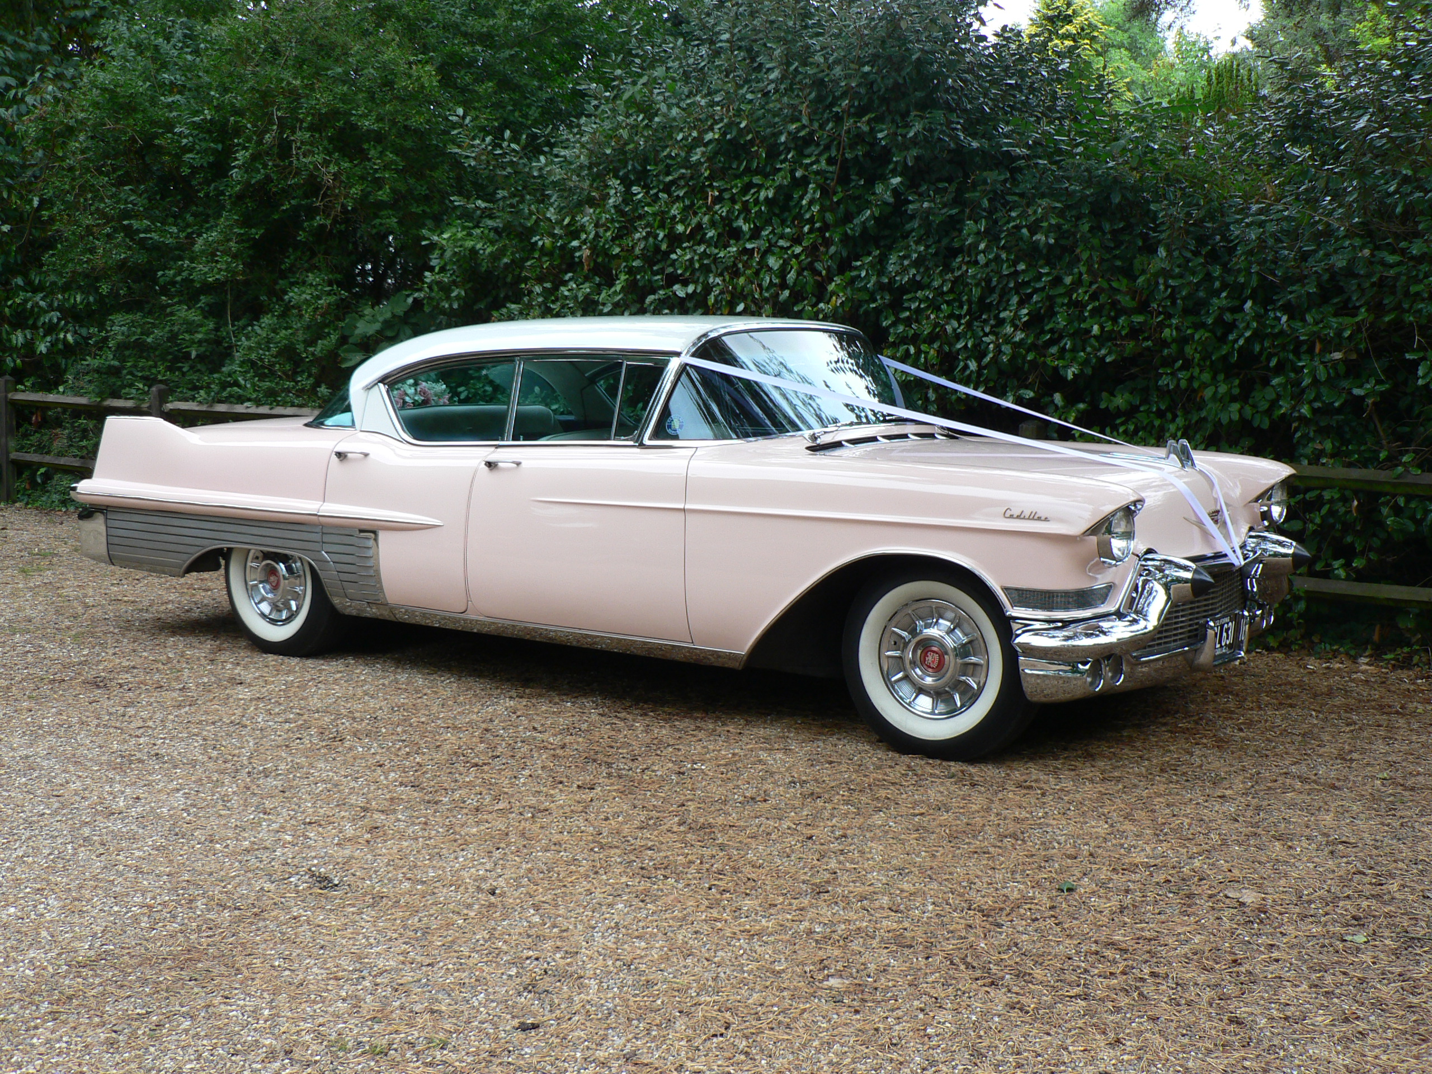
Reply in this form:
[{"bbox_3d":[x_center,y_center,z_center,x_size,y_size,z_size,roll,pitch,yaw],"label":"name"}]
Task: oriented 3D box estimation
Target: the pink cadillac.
[{"bbox_3d":[-0.341,-0.188,7.876,5.680,1.510,2.030,5,8,35],"label":"pink cadillac"}]

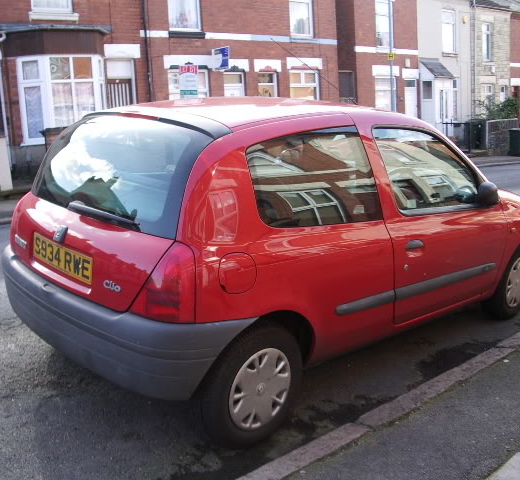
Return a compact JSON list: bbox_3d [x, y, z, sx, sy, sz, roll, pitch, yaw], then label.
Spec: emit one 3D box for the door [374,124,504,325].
[{"bbox_3d":[1.016,-0.119,3.630,1.290,1.070,0.250,-11,18,-43],"label":"door"}]

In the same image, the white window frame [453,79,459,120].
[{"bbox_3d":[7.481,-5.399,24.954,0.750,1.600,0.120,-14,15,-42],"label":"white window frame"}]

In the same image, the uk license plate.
[{"bbox_3d":[-0.850,0.078,2.791,0.020,0.112,0.520,-6,15,-44],"label":"uk license plate"}]

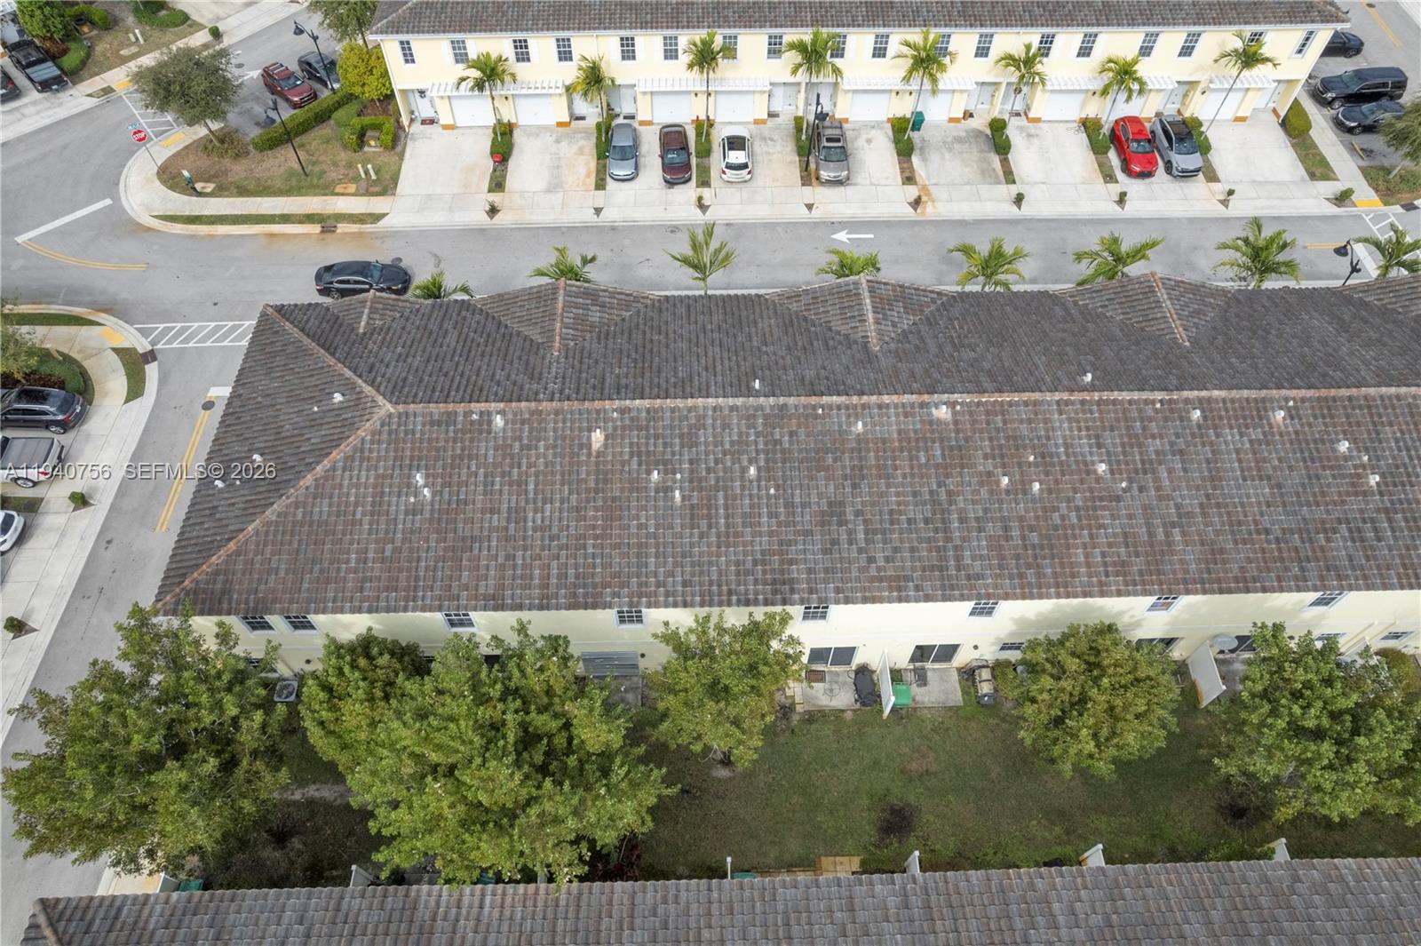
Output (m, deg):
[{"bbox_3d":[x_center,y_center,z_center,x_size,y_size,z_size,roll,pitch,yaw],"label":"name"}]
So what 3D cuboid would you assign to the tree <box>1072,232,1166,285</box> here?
[{"bbox_3d":[18.293,-8.167,41.408,3.800,6.900,3.800,-1,56,-1],"label":"tree"}]

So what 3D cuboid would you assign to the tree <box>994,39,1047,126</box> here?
[{"bbox_3d":[17.745,-21.857,51.303,3.000,6.400,3.000,-1,56,-1],"label":"tree"}]

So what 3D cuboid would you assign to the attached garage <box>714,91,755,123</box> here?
[{"bbox_3d":[1.549,-22.958,54.588,2.440,2.140,0.100,-1,56,-1],"label":"attached garage"}]

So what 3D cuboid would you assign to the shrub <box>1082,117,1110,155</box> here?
[{"bbox_3d":[23.939,-20.842,53.490,1.200,0.980,2.700,-1,57,-1],"label":"shrub"}]

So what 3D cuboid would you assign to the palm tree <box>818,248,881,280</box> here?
[{"bbox_3d":[6.246,-7.787,41.367,3.000,6.400,3.000,-1,56,-1],"label":"palm tree"}]

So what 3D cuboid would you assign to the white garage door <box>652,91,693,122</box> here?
[{"bbox_3d":[-2.420,-22.873,54.156,2.440,2.100,0.150,-1,56,-1],"label":"white garage door"}]

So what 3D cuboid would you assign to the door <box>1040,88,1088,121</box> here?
[{"bbox_3d":[22.375,-23.199,54.554,2.440,2.100,0.150,-1,56,-1],"label":"door"}]

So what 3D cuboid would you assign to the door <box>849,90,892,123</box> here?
[{"bbox_3d":[10.037,-22.911,54.180,2.440,2.130,0.200,-1,57,-1],"label":"door"}]

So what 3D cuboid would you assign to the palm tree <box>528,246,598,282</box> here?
[{"bbox_3d":[-6.854,-8.158,42.211,3.200,6.100,3.200,-1,56,-1],"label":"palm tree"}]

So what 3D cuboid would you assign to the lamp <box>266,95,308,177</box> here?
[{"bbox_3d":[-24.371,-18.682,49.626,0.650,5.150,1.650,13,57,8],"label":"lamp"}]

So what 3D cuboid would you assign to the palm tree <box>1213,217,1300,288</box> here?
[{"bbox_3d":[24.491,-8.402,41.370,3.800,7.300,3.800,-1,56,-1],"label":"palm tree"}]

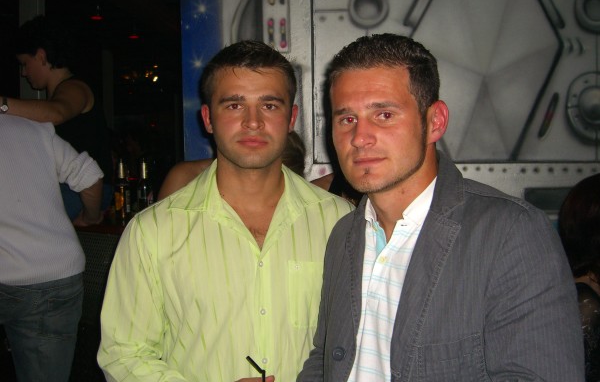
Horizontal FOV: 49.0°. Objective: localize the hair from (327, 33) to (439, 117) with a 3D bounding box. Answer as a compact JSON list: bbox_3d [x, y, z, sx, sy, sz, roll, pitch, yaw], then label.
[{"bbox_3d":[0.125,-0.172,1.035,0.165,0.155,0.195,-4,6,28],"label":"hair"}]

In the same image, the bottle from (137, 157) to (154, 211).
[{"bbox_3d":[-0.541,0.003,2.320,0.063,0.240,0.063,-1,2,0],"label":"bottle"}]

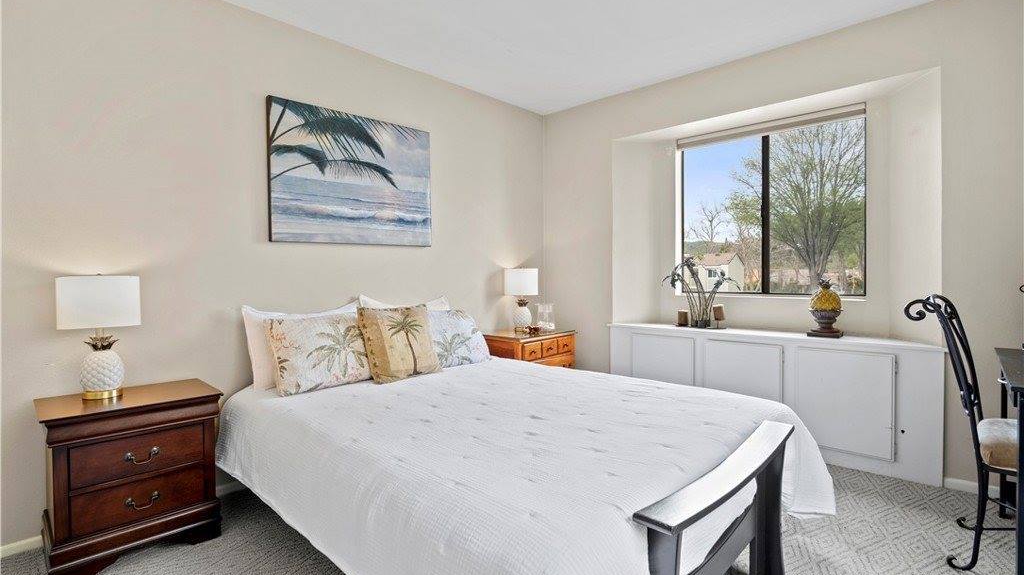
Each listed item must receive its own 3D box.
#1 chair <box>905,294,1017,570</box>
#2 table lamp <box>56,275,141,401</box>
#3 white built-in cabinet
[{"bbox_3d":[1.880,0.530,1.701,0.450,0.985,0.610,-2,2,-43],"label":"chair"},{"bbox_3d":[-1.700,0.200,1.881,0.262,0.507,0.262,1,2,44],"label":"table lamp"},{"bbox_3d":[1.572,0.632,3.047,1.930,0.690,0.380,1,3,44],"label":"white built-in cabinet"}]

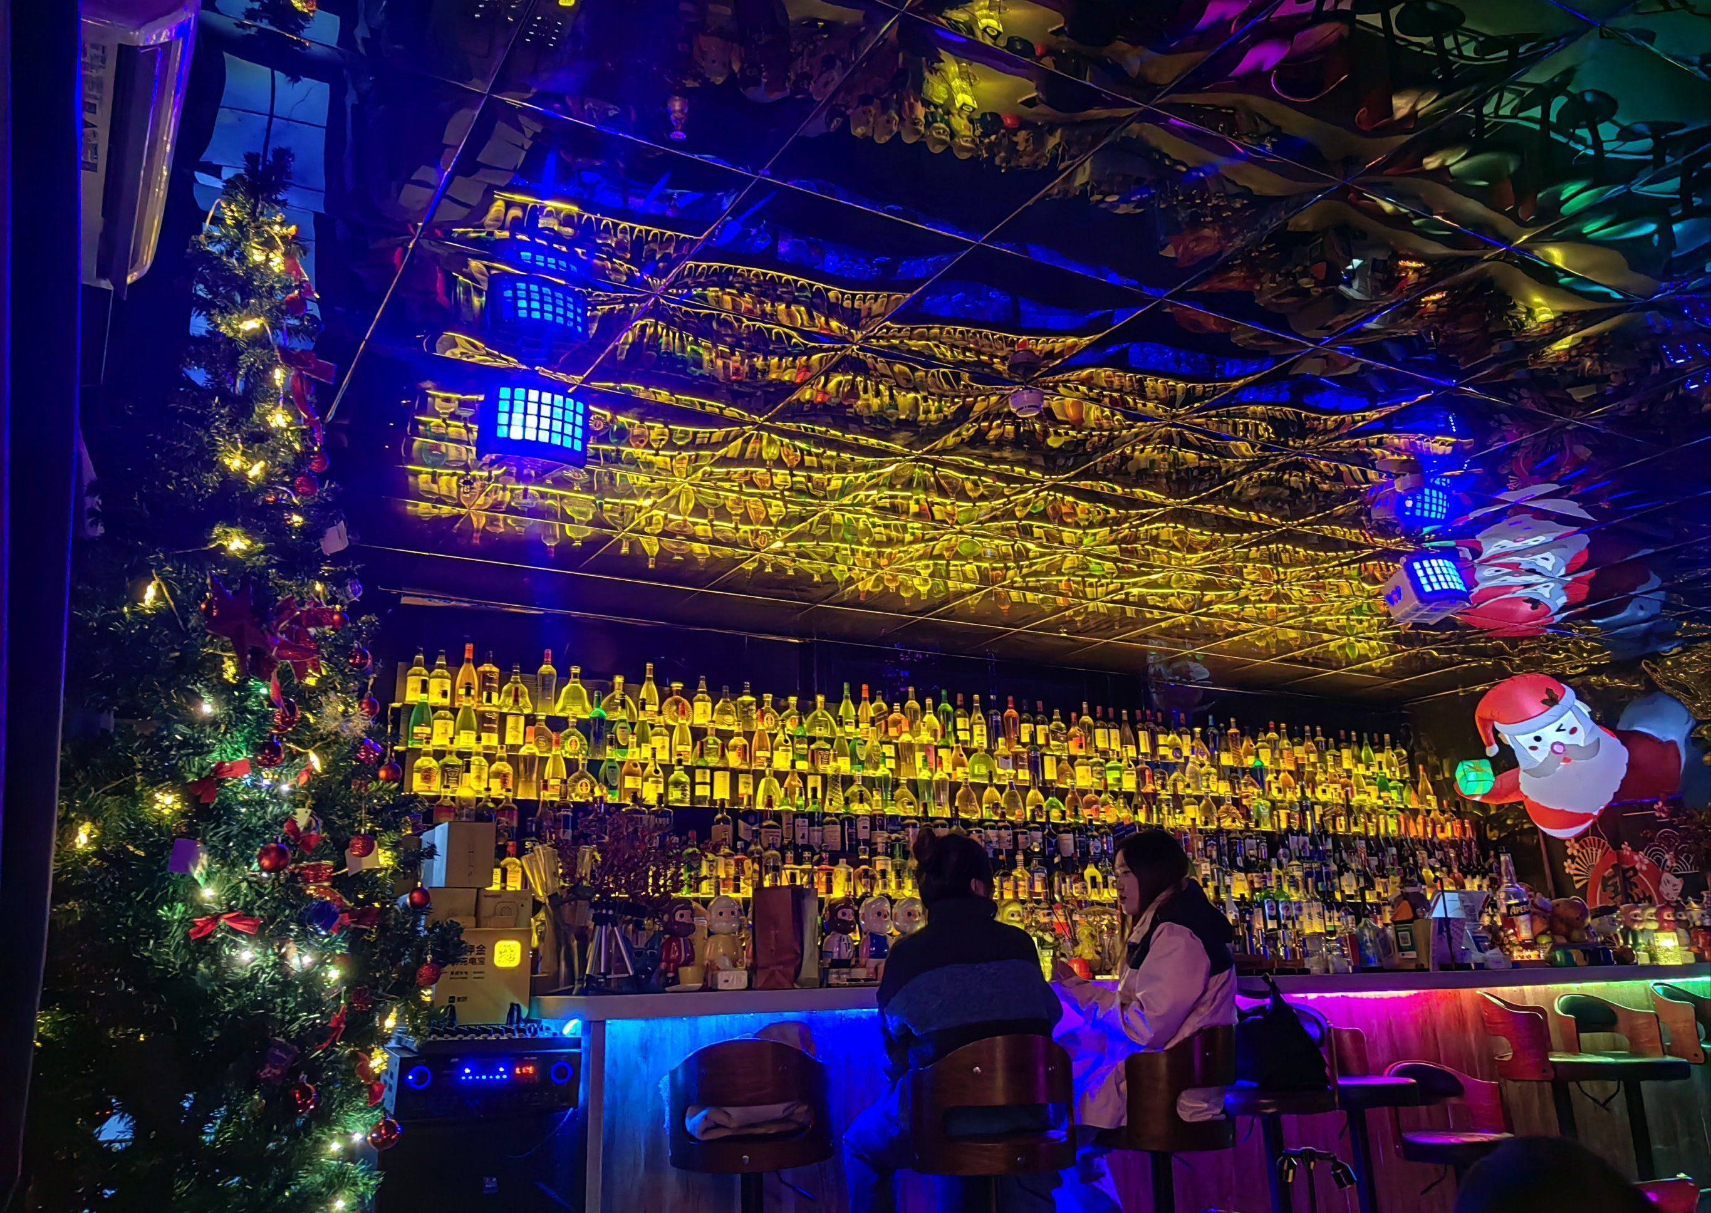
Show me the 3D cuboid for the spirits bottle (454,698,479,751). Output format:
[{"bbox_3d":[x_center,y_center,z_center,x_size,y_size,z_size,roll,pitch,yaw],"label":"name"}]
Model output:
[{"bbox_3d":[-1.665,0.482,5.727,0.087,0.270,0.087,8,-18,-29],"label":"spirits bottle"}]

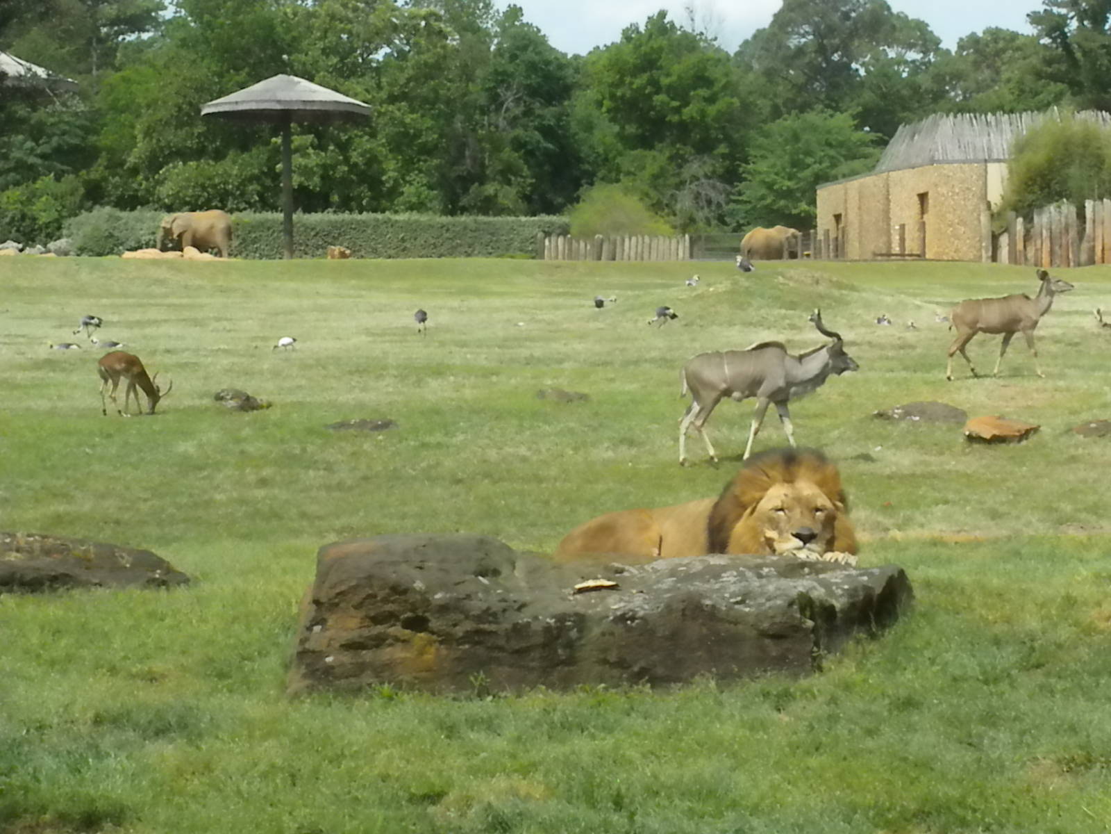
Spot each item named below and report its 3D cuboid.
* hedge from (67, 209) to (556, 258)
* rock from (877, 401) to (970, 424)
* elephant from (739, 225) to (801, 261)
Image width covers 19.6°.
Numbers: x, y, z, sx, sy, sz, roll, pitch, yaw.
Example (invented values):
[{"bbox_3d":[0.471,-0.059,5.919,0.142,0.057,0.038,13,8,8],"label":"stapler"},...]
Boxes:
[{"bbox_3d":[-11.676,-8.853,157.000,25.000,2.400,2.200,0,3,-6],"label":"hedge"},{"bbox_3d":[4.776,-0.064,42.000,1.200,0.270,0.800,0,3,0],"label":"rock"},{"bbox_3d":[10.375,-8.069,155.000,3.500,2.450,1.500,-2,4,-30],"label":"elephant"}]

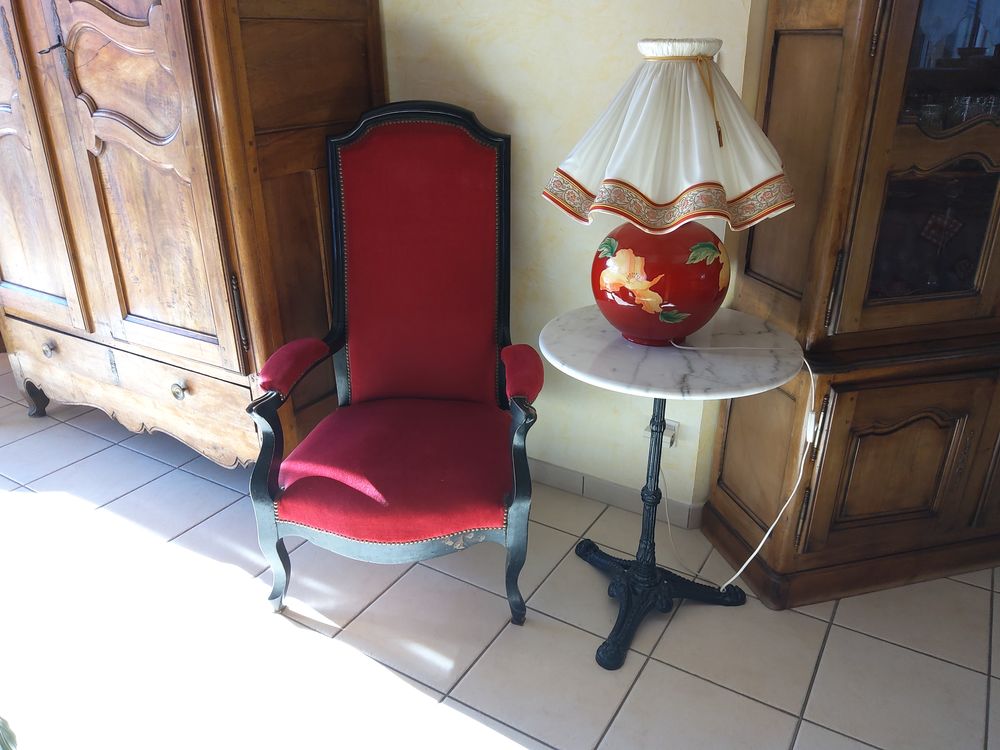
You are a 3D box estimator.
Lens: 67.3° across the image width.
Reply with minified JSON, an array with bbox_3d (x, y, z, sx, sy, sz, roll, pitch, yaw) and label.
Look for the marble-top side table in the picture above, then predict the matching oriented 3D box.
[{"bbox_3d":[0.370,0.247,1.782,0.550,0.712,0.550,0,23,0],"label":"marble-top side table"}]

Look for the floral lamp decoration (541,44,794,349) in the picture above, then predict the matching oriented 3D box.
[{"bbox_3d":[0.344,-0.362,1.538,0.505,0.600,0.505,0,23,0],"label":"floral lamp decoration"}]

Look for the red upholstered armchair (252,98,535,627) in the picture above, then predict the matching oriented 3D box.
[{"bbox_3d":[-0.225,-0.058,1.910,0.675,1.178,0.700,1,23,4],"label":"red upholstered armchair"}]

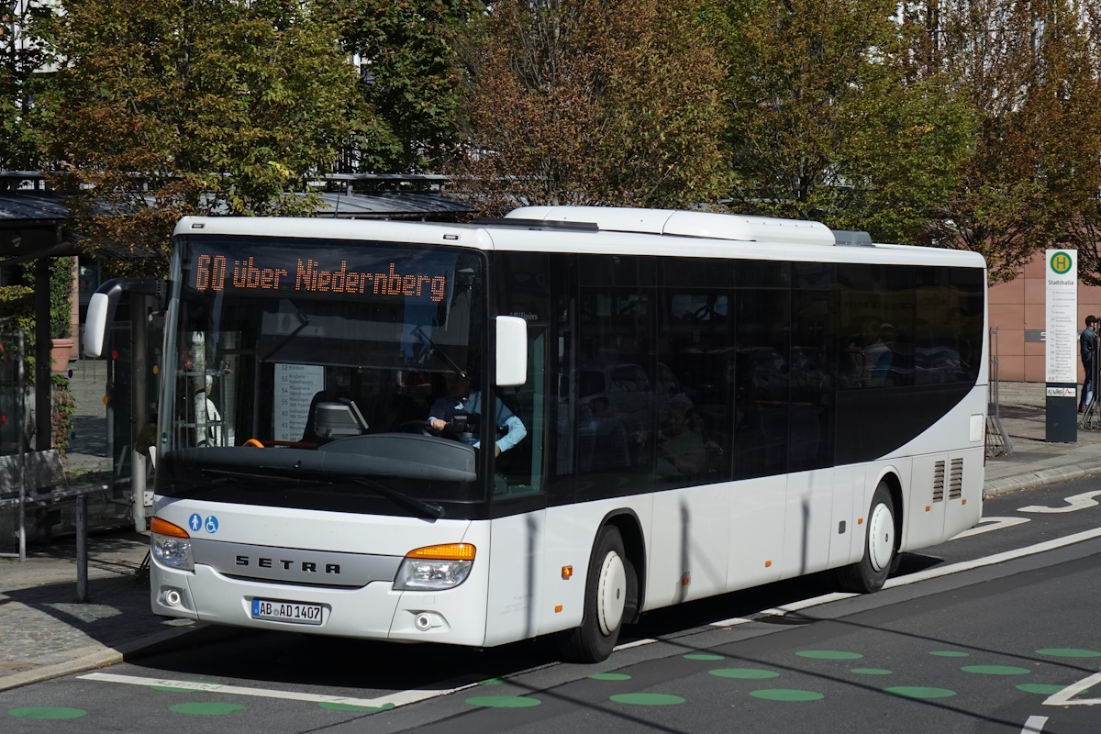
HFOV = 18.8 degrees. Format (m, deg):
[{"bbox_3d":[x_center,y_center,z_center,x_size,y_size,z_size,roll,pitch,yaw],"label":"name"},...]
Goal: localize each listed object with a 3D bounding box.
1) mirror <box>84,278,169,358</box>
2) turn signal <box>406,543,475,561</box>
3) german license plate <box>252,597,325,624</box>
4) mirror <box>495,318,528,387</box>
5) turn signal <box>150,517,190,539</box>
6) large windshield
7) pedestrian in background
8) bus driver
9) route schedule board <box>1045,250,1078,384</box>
[{"bbox_3d":[-2.903,-0.323,22.733,0.400,0.560,0.520,4,3,31],"label":"mirror"},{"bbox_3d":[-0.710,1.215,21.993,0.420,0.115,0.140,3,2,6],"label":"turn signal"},{"bbox_3d":[-1.753,1.627,22.215,0.525,0.118,0.020,4,2,23],"label":"german license plate"},{"bbox_3d":[-0.249,-0.104,21.862,0.240,0.470,0.180,3,2,8],"label":"mirror"},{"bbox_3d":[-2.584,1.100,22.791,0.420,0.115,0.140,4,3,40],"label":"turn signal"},{"bbox_3d":[-1.581,0.051,22.386,2.440,1.800,0.400,4,2,23],"label":"large windshield"},{"bbox_3d":[10.317,-0.070,63.800,0.550,1.820,0.500,0,2,12],"label":"pedestrian in background"},{"bbox_3d":[-0.608,0.665,22.936,0.600,1.320,0.850,3,2,20],"label":"bus driver"},{"bbox_3d":[8.248,-0.807,53.800,0.520,2.160,0.100,1,2,23],"label":"route schedule board"}]

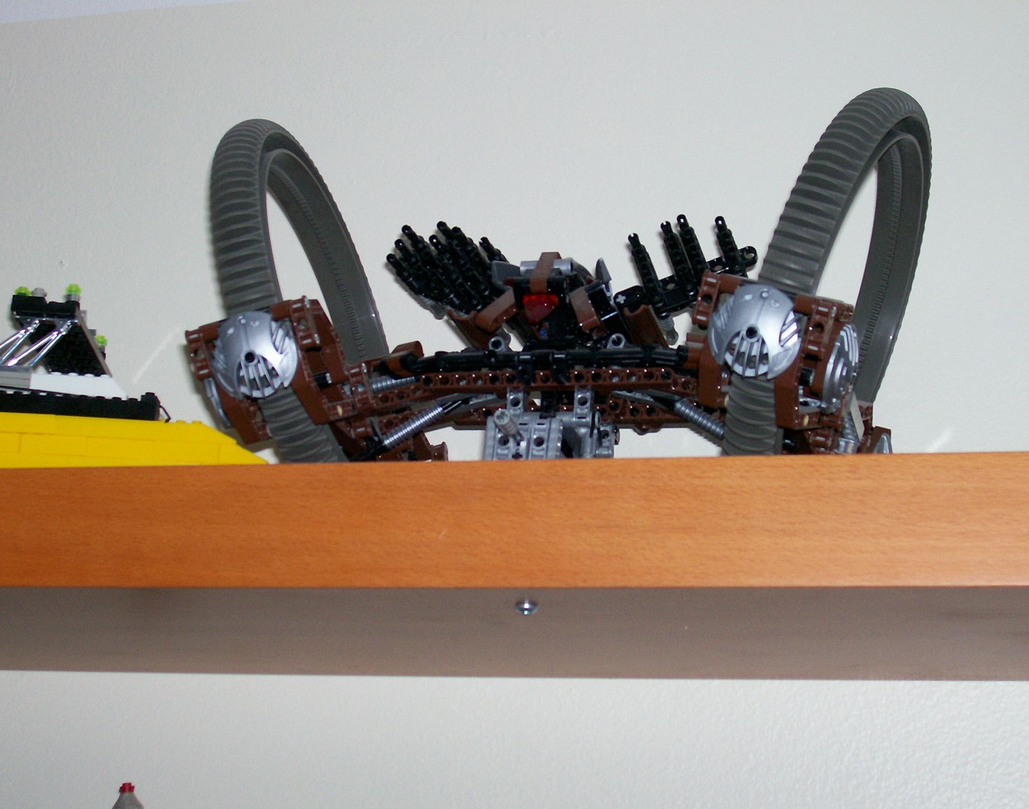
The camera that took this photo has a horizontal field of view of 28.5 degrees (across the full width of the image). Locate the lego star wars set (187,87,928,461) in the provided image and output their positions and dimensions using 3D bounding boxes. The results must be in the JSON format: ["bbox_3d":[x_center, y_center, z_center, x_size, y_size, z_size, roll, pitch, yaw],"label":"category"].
[{"bbox_3d":[0.027,-0.041,0.953,0.336,0.209,0.241,-1,-16,14],"label":"lego star wars set"}]

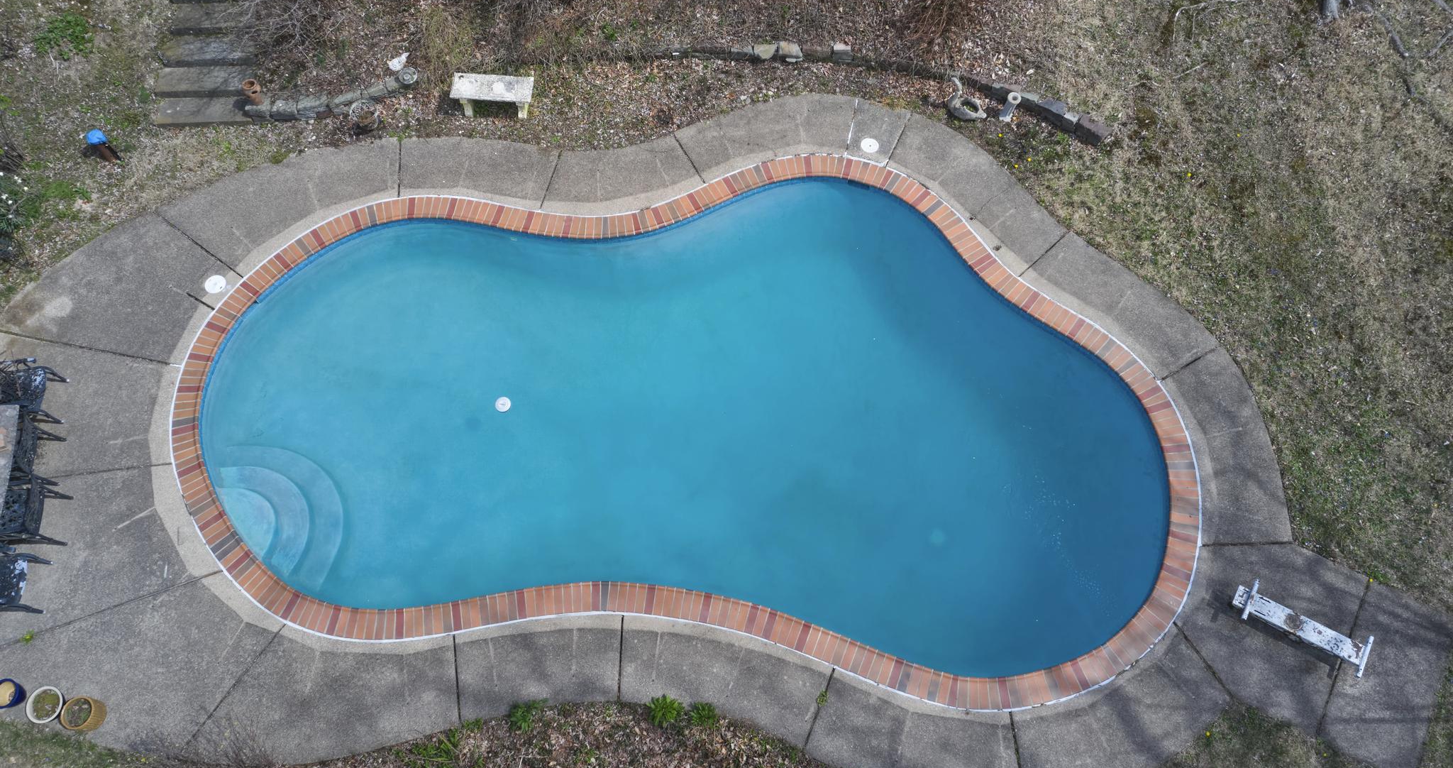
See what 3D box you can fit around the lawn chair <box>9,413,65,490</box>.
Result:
[{"bbox_3d":[-7.983,0.754,12.659,0.610,0.880,0.570,-5,65,-1],"label":"lawn chair"}]

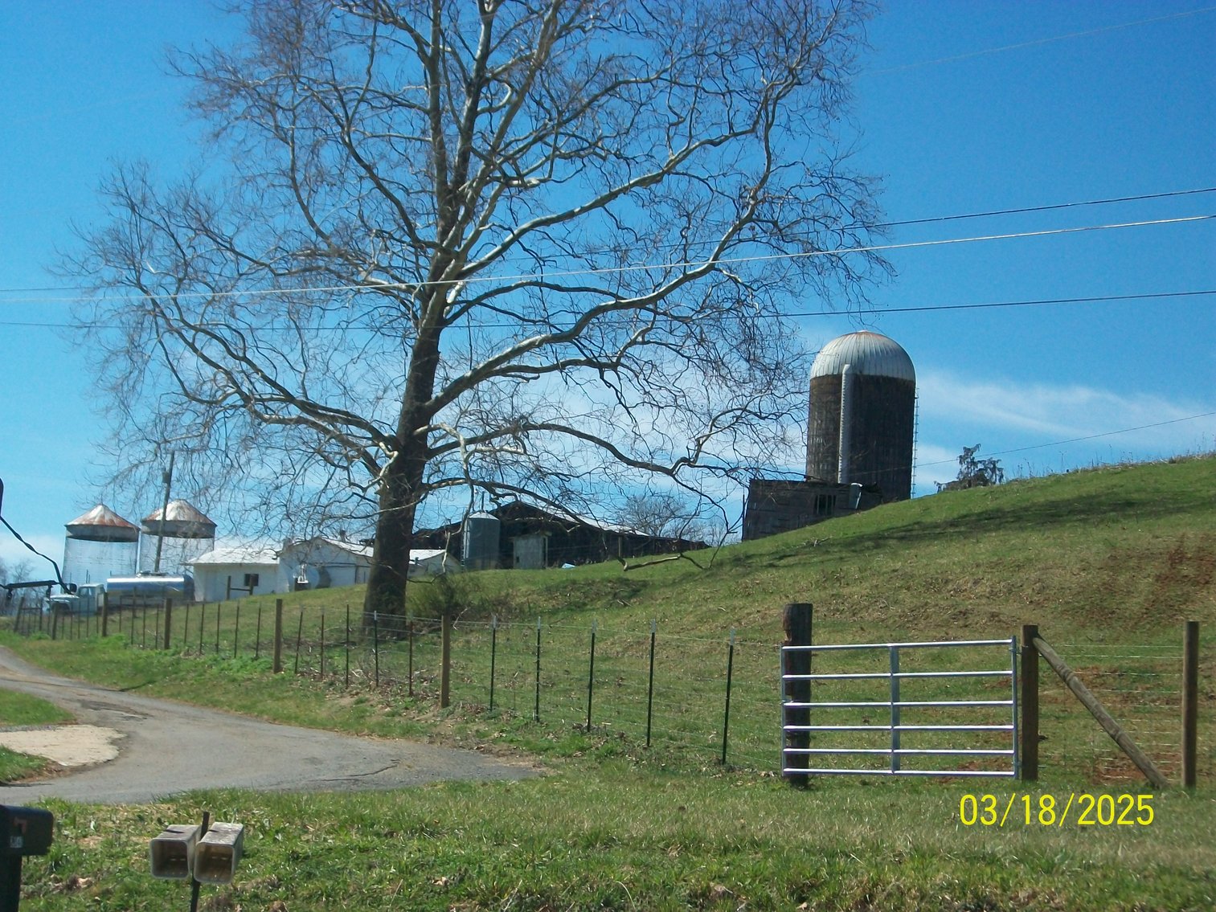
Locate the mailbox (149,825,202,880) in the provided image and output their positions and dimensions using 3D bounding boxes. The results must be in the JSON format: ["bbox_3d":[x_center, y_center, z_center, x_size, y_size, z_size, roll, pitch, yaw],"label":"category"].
[{"bbox_3d":[-1.823,1.672,12.200,0.160,0.166,0.430,1,2,0],"label":"mailbox"}]

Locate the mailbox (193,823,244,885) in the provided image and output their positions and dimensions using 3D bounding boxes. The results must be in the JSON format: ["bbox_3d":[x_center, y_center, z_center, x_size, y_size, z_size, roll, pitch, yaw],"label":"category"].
[{"bbox_3d":[-1.609,1.648,12.000,0.162,0.168,0.430,4,3,0],"label":"mailbox"}]

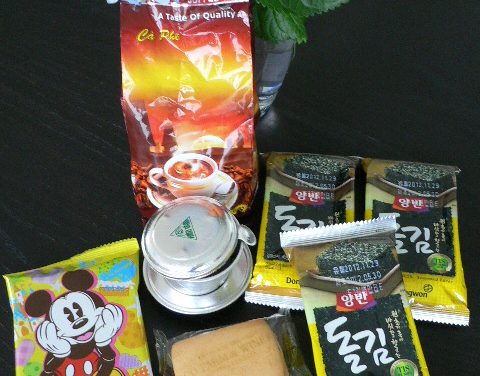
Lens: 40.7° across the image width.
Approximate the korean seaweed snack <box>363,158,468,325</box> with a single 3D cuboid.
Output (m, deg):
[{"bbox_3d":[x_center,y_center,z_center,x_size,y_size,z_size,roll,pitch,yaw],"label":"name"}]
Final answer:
[{"bbox_3d":[0.149,0.040,0.569,0.092,0.019,0.158,6,52,6],"label":"korean seaweed snack"}]

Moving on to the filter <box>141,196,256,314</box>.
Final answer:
[{"bbox_3d":[-0.034,0.052,0.535,0.094,0.060,0.092,-6,52,-4],"label":"filter"}]

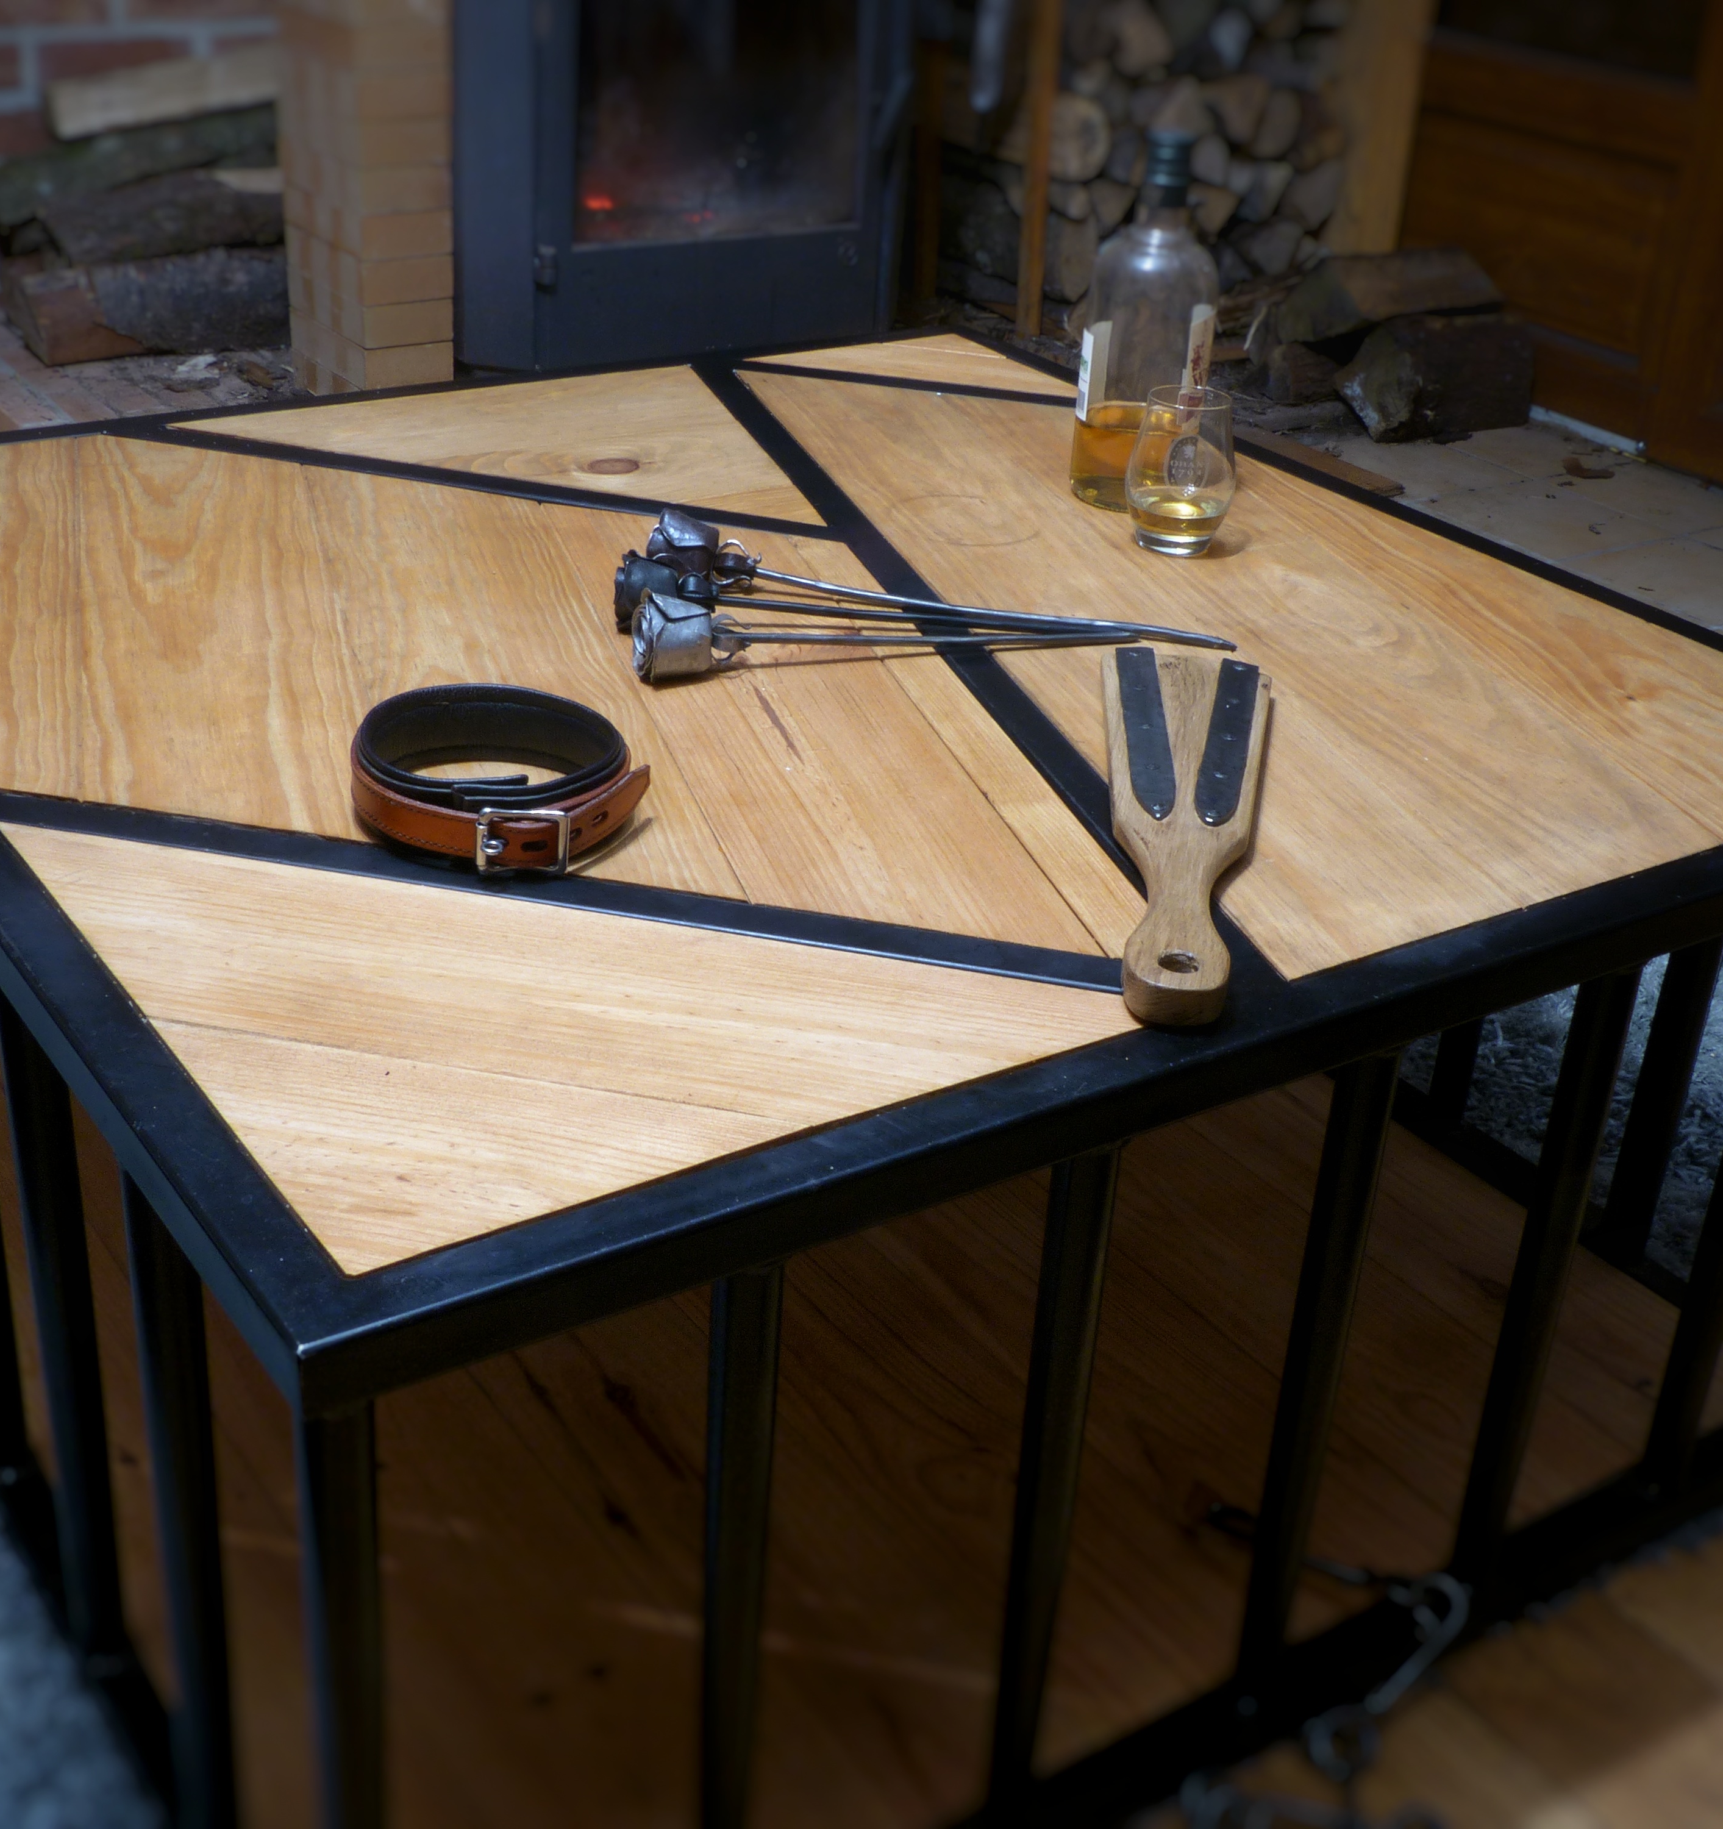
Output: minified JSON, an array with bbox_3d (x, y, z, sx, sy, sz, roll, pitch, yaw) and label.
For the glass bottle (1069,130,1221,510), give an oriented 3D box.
[{"bbox_3d":[0.195,-0.392,1.535,0.092,0.240,0.092,9,28,9],"label":"glass bottle"}]

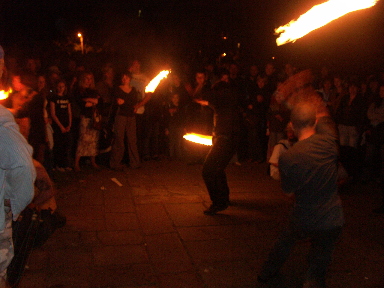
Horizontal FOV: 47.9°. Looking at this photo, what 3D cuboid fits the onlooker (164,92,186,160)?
[{"bbox_3d":[-0.317,-0.324,8.213,0.360,1.262,0.270,-1,9,-6],"label":"onlooker"}]

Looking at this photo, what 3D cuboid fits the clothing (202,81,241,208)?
[{"bbox_3d":[0.358,0.006,5.303,0.420,1.553,0.430,-4,10,-24],"label":"clothing"}]

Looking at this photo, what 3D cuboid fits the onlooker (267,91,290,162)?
[{"bbox_3d":[1.659,-0.341,8.190,0.460,1.409,0.320,2,9,11],"label":"onlooker"}]

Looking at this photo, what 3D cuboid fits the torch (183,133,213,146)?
[{"bbox_3d":[0.065,-0.054,5.150,0.360,0.170,0.160,0,9,0],"label":"torch"}]

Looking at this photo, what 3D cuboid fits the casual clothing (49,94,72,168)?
[{"bbox_3d":[-2.247,-0.226,7.428,0.400,1.242,0.260,-4,10,-23],"label":"casual clothing"}]

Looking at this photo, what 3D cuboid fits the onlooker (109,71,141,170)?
[{"bbox_3d":[-1.153,-0.400,7.481,0.520,1.650,0.360,-1,9,-6],"label":"onlooker"}]

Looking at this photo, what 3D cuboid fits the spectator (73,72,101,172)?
[{"bbox_3d":[-1.804,-0.385,7.442,0.440,1.633,0.340,-5,10,-26],"label":"spectator"}]

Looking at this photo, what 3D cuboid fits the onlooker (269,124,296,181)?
[{"bbox_3d":[1.555,0.128,6.691,0.580,0.865,0.620,4,10,24],"label":"onlooker"}]

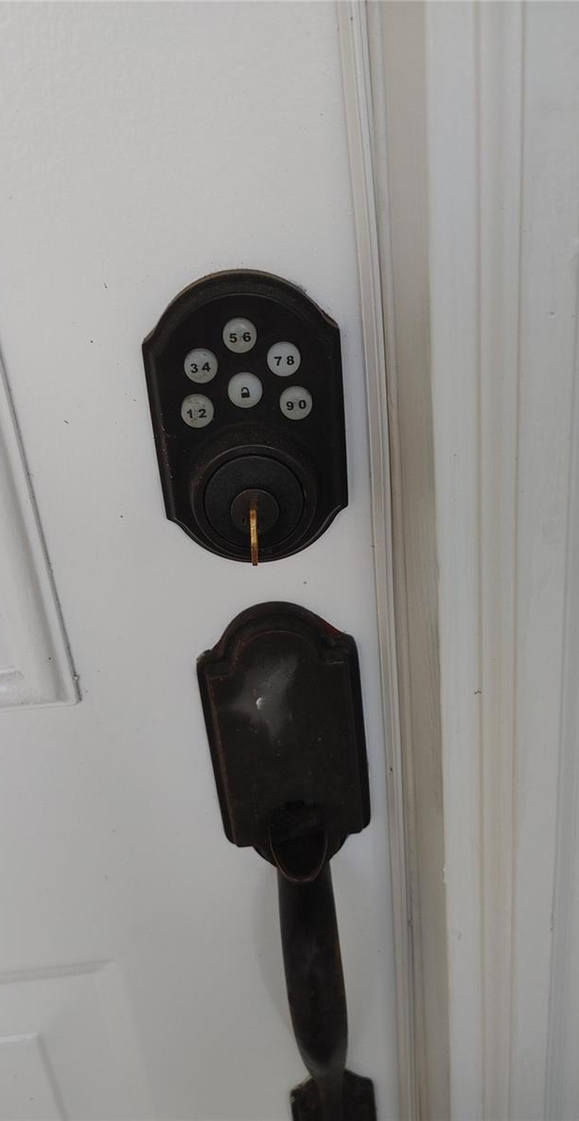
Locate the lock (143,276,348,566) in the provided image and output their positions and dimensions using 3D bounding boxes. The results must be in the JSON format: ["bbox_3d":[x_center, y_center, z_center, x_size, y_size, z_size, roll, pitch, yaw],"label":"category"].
[{"bbox_3d":[-0.015,-0.051,0.336,0.077,0.122,0.030,-6,24,-2],"label":"lock"}]

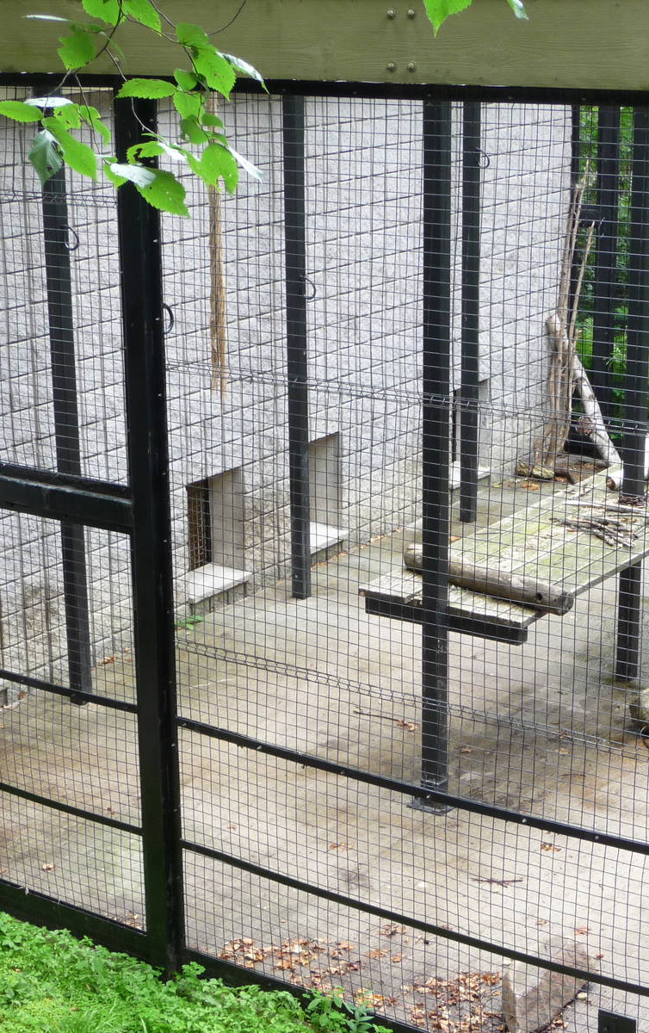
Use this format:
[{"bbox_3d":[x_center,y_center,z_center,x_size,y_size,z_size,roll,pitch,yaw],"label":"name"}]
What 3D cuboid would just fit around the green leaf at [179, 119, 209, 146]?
[{"bbox_3d":[-0.236,-0.695,3.600,0.050,0.058,0.015,18,-18,3],"label":"green leaf"}]

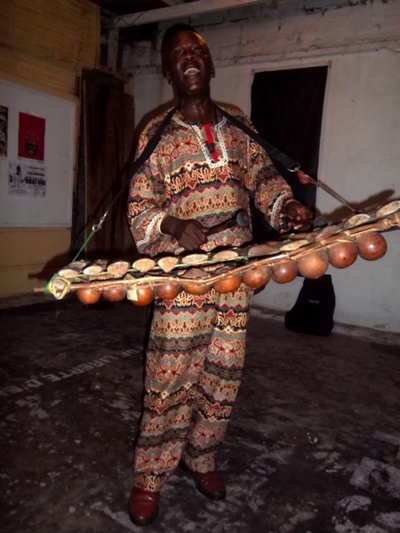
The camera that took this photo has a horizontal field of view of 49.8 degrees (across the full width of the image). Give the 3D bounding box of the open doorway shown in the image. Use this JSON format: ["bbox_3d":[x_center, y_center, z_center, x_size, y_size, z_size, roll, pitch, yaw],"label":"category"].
[{"bbox_3d":[0.846,-0.946,4.411,0.759,1.999,0.120,8,9,29],"label":"open doorway"}]

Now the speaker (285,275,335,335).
[{"bbox_3d":[1.073,0.330,4.069,0.400,0.540,0.310,7,8,23],"label":"speaker"}]

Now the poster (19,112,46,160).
[{"bbox_3d":[-1.714,-1.321,4.418,0.010,0.431,0.319,8,9,29],"label":"poster"}]

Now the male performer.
[{"bbox_3d":[0.016,0.055,1.486,0.590,1.671,0.470,1,8,-13],"label":"male performer"}]

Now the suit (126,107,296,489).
[{"bbox_3d":[-0.006,0.145,1.528,0.550,1.378,0.390,1,8,-13],"label":"suit"}]

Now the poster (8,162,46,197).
[{"bbox_3d":[-1.759,-0.874,4.443,0.010,0.322,0.457,8,9,29],"label":"poster"}]

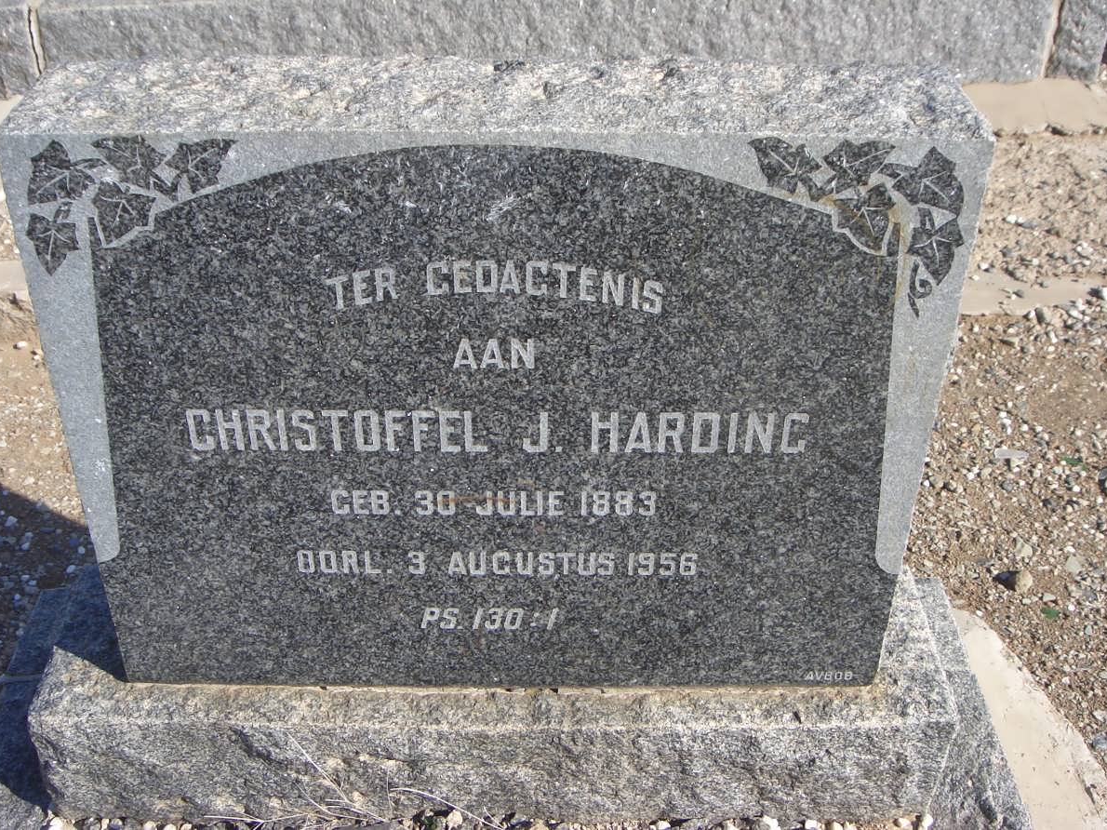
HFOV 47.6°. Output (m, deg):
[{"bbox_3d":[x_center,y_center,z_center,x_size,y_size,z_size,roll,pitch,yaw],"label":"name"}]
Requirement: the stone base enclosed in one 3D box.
[{"bbox_3d":[-0.045,0.307,1.396,0.965,0.176,0.218,0,38,-1],"label":"stone base"}]

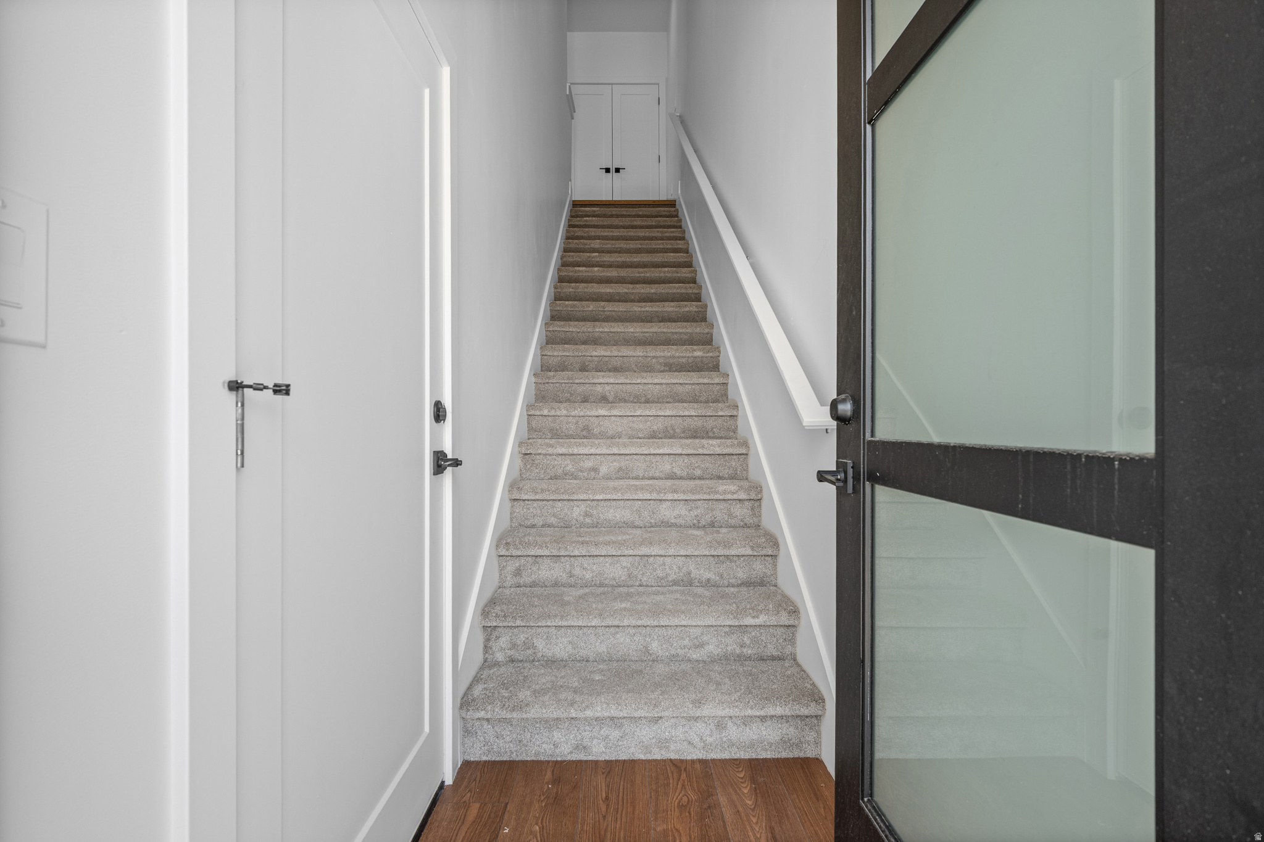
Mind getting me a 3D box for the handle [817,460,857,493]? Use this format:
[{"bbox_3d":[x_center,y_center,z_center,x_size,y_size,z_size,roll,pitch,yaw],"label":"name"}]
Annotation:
[{"bbox_3d":[0.408,0.112,1.112,0.058,0.064,0.125,0,0,0],"label":"handle"}]

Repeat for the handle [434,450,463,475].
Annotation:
[{"bbox_3d":[-0.478,0.109,1.446,0.066,0.064,0.127,0,0,-2],"label":"handle"}]

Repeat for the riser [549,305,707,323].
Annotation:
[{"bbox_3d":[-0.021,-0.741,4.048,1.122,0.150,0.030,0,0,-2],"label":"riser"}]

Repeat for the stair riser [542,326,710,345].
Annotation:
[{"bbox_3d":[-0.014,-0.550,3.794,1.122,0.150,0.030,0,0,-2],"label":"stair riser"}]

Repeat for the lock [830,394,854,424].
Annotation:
[{"bbox_3d":[0.423,-0.025,1.143,0.027,0.062,0.062,0,0,0],"label":"lock"}]

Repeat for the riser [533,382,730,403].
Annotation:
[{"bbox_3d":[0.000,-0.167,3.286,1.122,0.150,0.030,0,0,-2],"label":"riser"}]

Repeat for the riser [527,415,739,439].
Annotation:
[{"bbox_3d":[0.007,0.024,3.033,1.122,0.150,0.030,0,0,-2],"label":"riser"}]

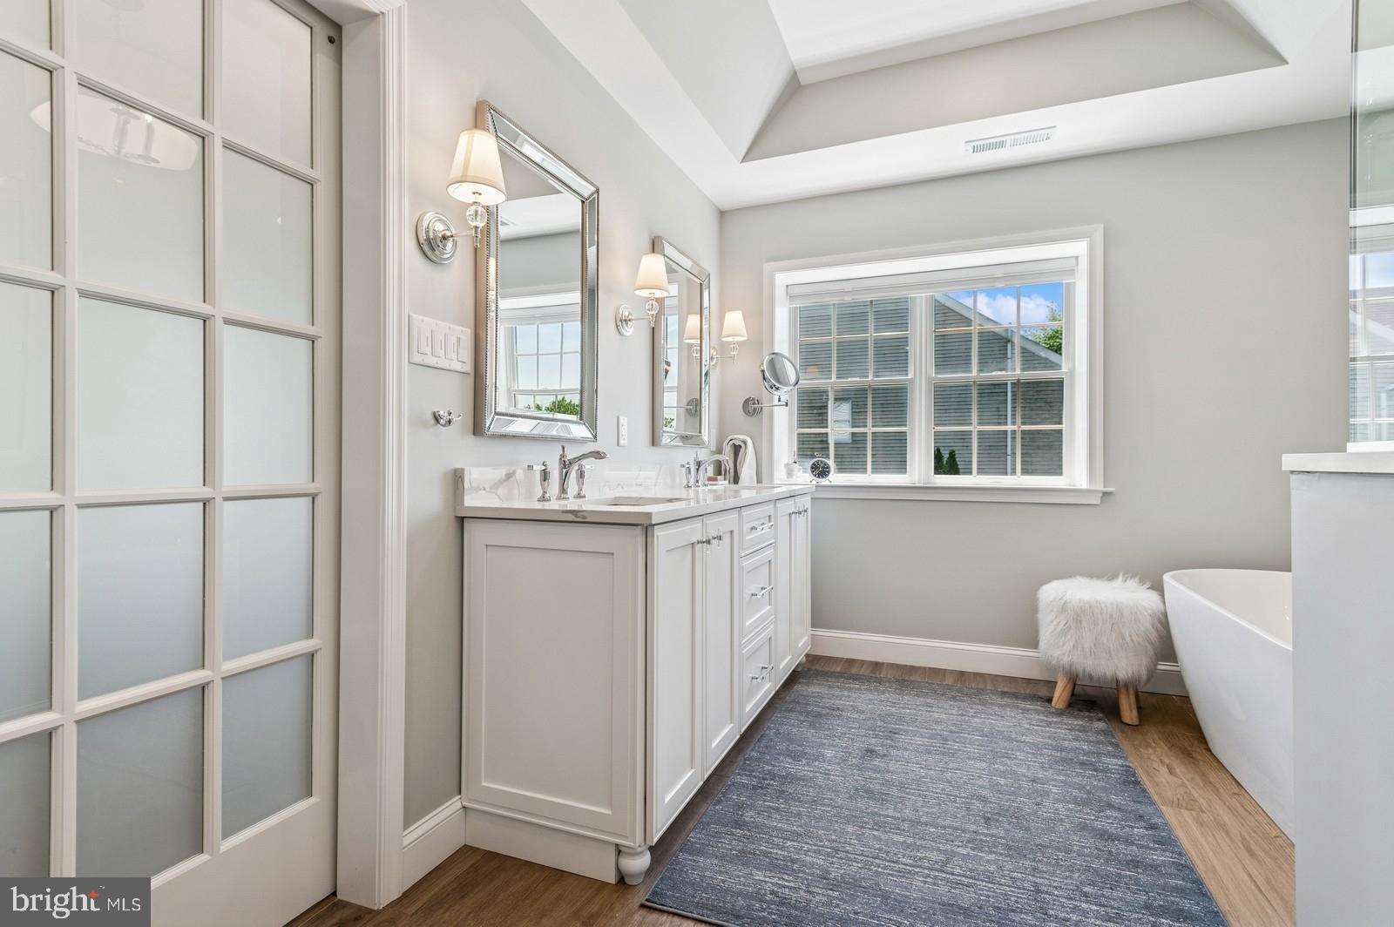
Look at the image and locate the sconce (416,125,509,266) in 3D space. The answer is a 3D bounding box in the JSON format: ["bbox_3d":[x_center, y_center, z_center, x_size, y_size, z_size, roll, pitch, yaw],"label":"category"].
[{"bbox_3d":[-0.565,-0.654,1.612,0.204,0.310,0.139,0,0,22],"label":"sconce"}]

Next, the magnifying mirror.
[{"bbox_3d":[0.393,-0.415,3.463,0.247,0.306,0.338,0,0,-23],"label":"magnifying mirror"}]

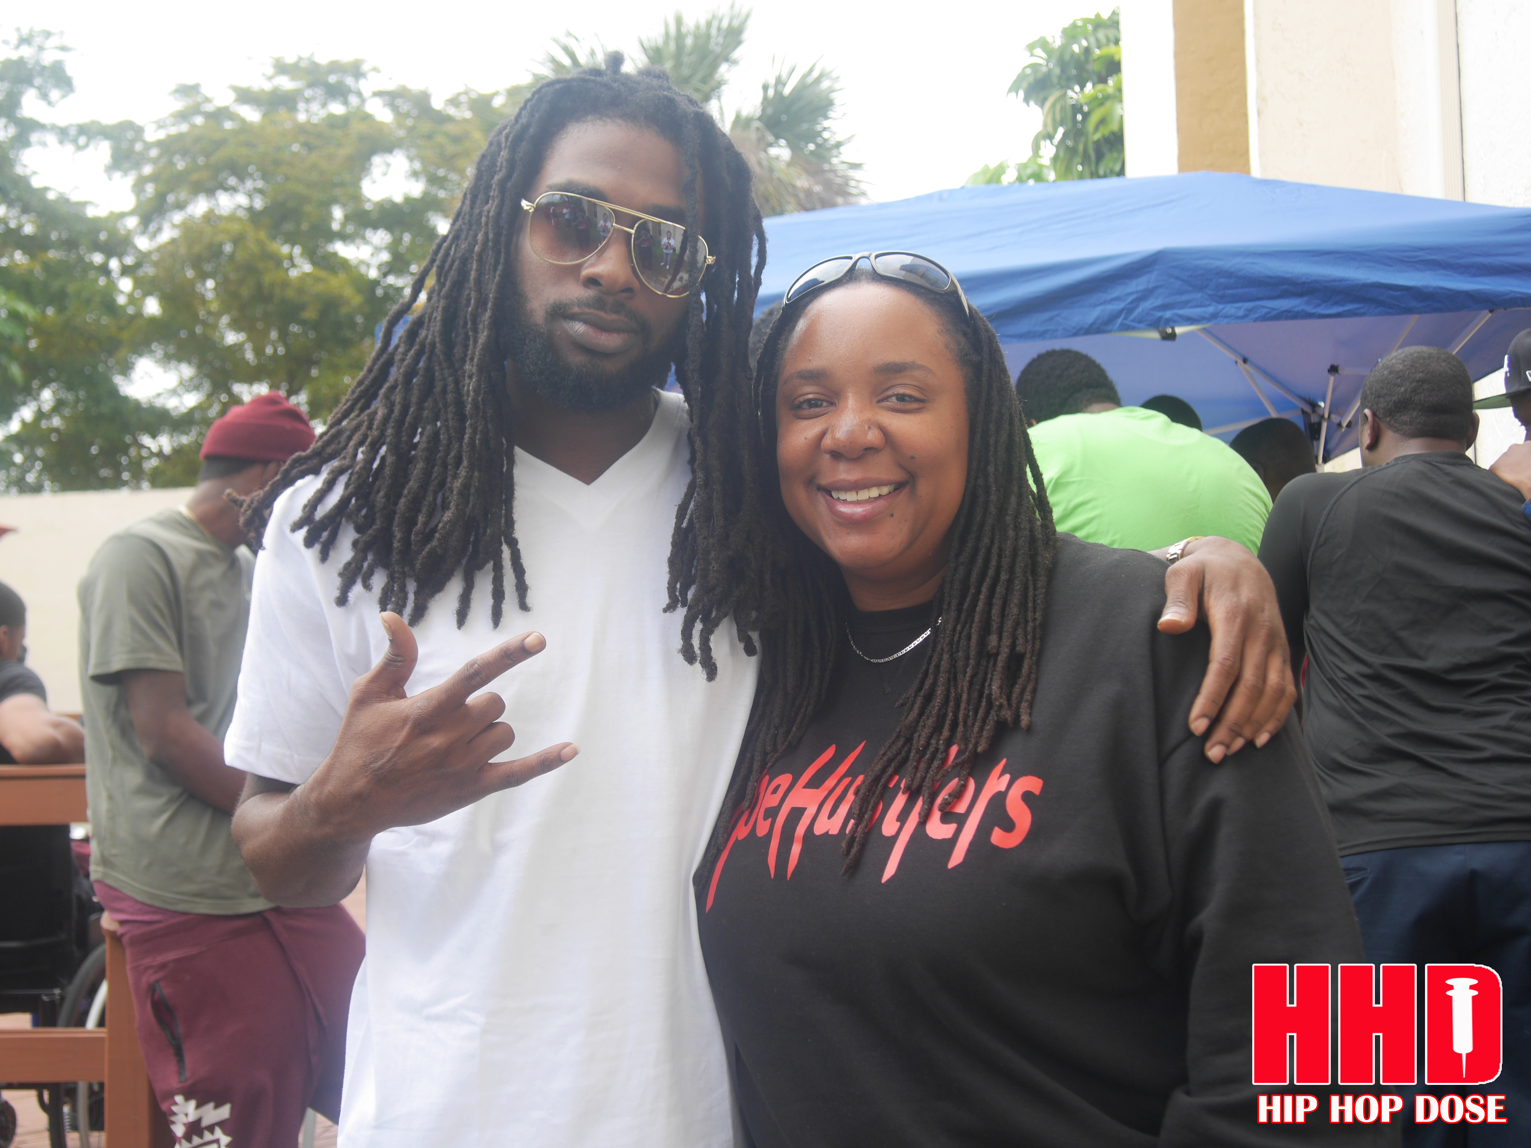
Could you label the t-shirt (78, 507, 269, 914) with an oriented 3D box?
[{"bbox_3d":[-0.915,0.225,2.900,0.320,0.710,0.500,-3,-4,25],"label":"t-shirt"}]

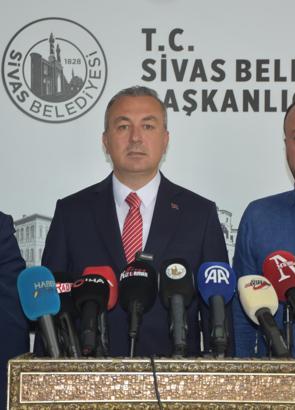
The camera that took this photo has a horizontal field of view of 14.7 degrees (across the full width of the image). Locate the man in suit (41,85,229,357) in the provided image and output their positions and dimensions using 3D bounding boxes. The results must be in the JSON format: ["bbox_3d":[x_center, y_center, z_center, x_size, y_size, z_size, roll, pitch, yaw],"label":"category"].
[{"bbox_3d":[-0.036,0.540,3.200,0.530,1.750,0.310,0,1,2],"label":"man in suit"}]

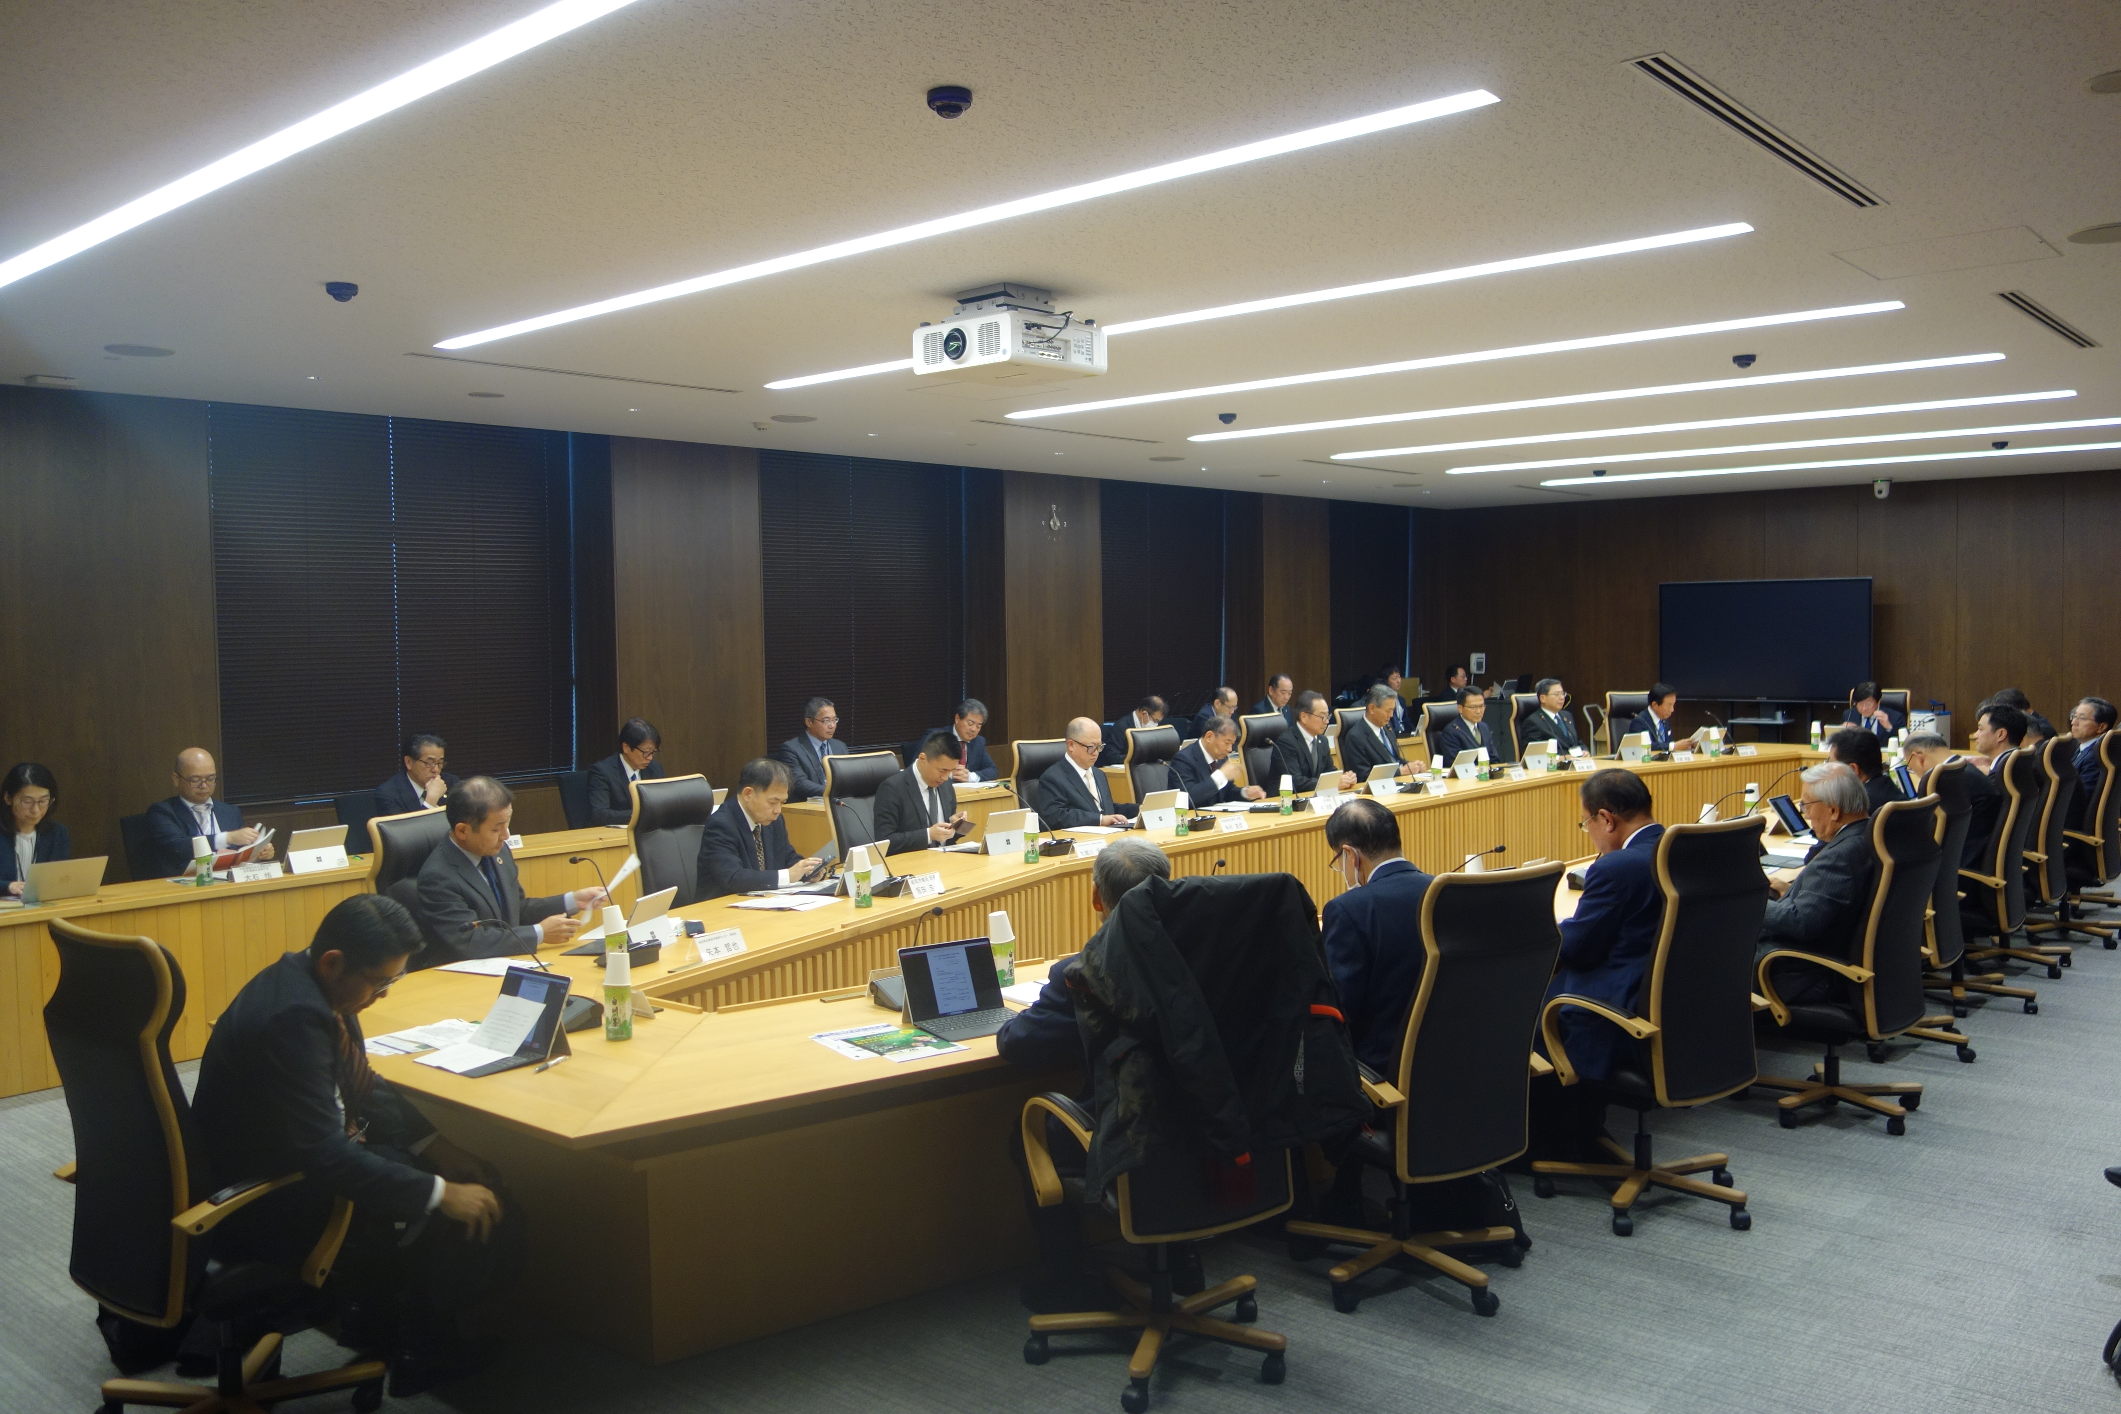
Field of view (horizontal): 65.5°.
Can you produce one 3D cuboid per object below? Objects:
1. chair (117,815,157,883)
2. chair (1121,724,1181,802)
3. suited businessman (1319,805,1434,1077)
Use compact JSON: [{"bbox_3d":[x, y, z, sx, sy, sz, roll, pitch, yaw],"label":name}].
[{"bbox_3d":[-4.015,0.984,7.715,0.580,0.950,0.570,2,4,41],"label":"chair"},{"bbox_3d":[0.770,0.697,10.154,0.650,1.130,0.660,2,4,41],"label":"chair"},{"bbox_3d":[0.813,0.897,4.660,0.550,1.275,0.780,-3,4,-33],"label":"suited businessman"}]

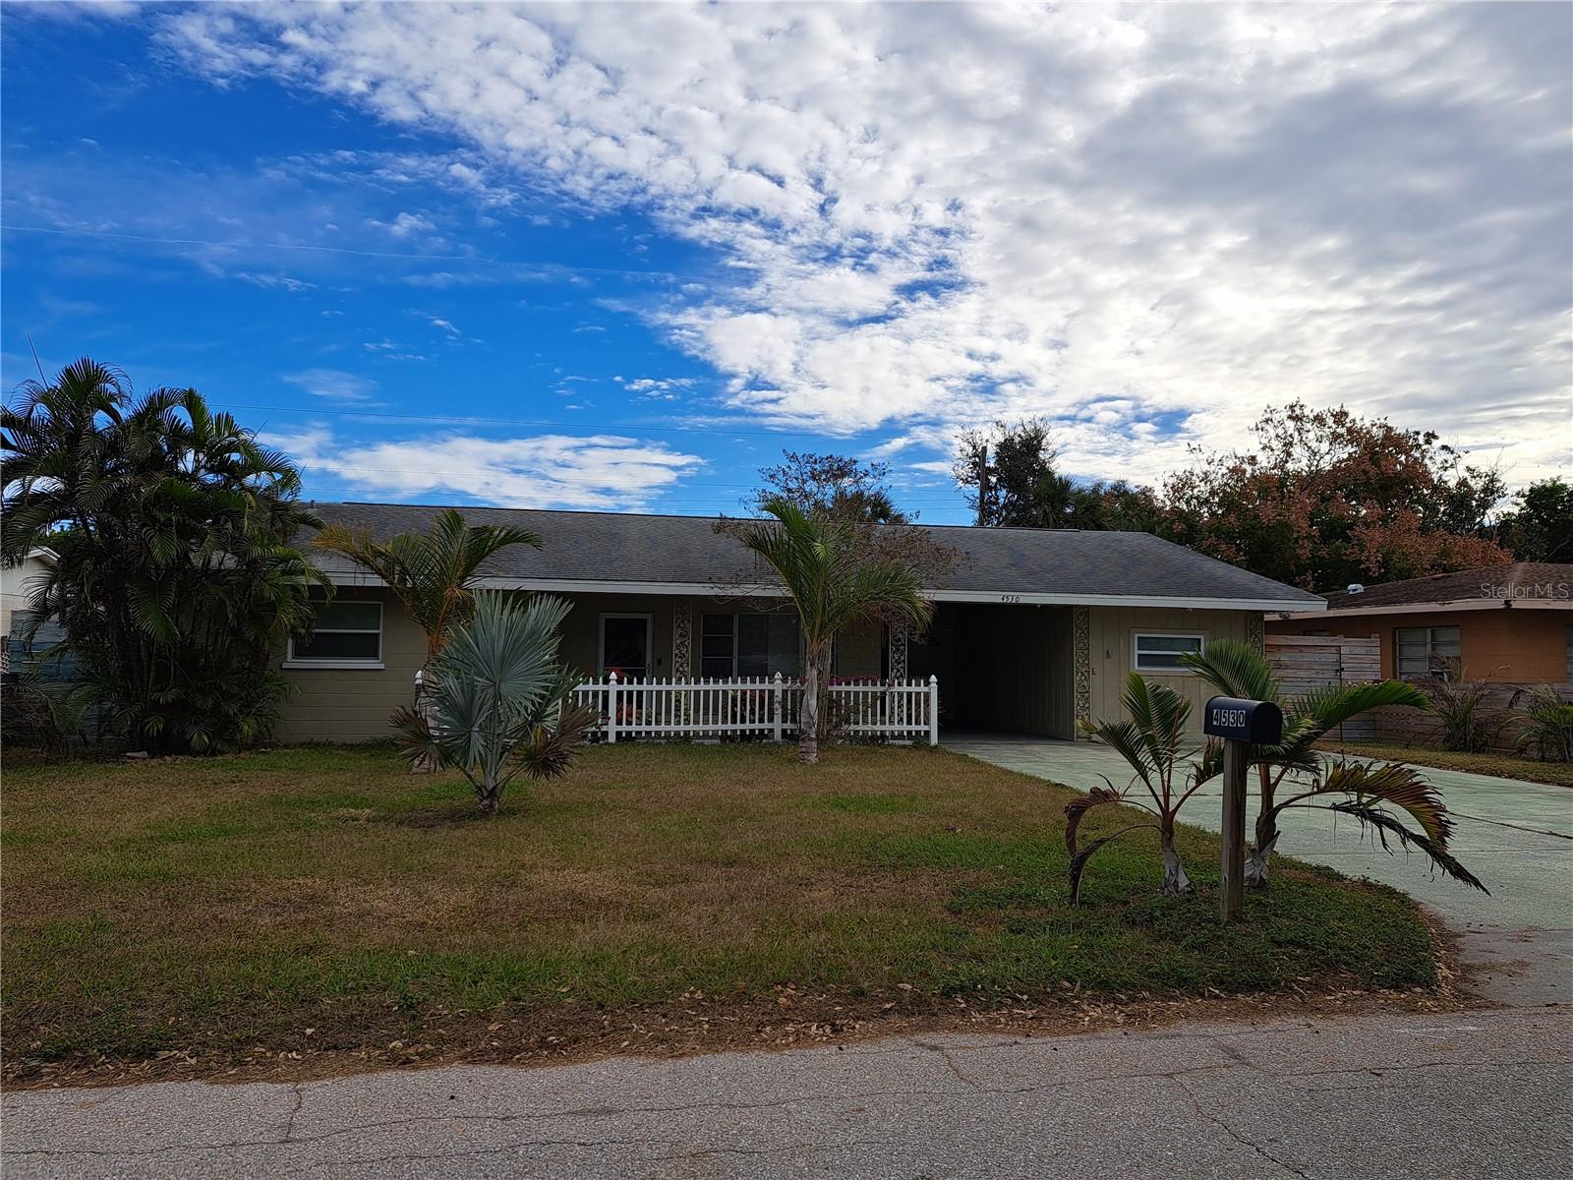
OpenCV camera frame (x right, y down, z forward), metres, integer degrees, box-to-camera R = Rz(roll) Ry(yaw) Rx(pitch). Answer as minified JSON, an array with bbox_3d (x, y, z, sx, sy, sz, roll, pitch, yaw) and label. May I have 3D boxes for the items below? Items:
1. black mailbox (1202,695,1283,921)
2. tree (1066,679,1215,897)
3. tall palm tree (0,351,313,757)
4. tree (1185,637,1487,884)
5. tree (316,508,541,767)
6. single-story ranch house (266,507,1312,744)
[{"bbox_3d":[2.576,1.243,6.161,0.180,1.260,0.510,1,-4,-7],"label":"black mailbox"},{"bbox_3d":[2.117,1.163,6.460,0.850,1.300,0.950,2,-4,-11],"label":"tree"},{"bbox_3d":[-8.636,-0.500,14.838,4.000,5.320,3.700,2,-4,-11],"label":"tall palm tree"},{"bbox_3d":[3.361,1.083,6.704,1.800,1.520,1.500,2,-4,-11],"label":"tree"},{"bbox_3d":[-4.179,0.599,12.559,2.500,2.990,2.300,2,-4,-11],"label":"tree"},{"bbox_3d":[-0.954,0.579,22.649,18.700,4.360,11.400,2,-4,-11],"label":"single-story ranch house"}]

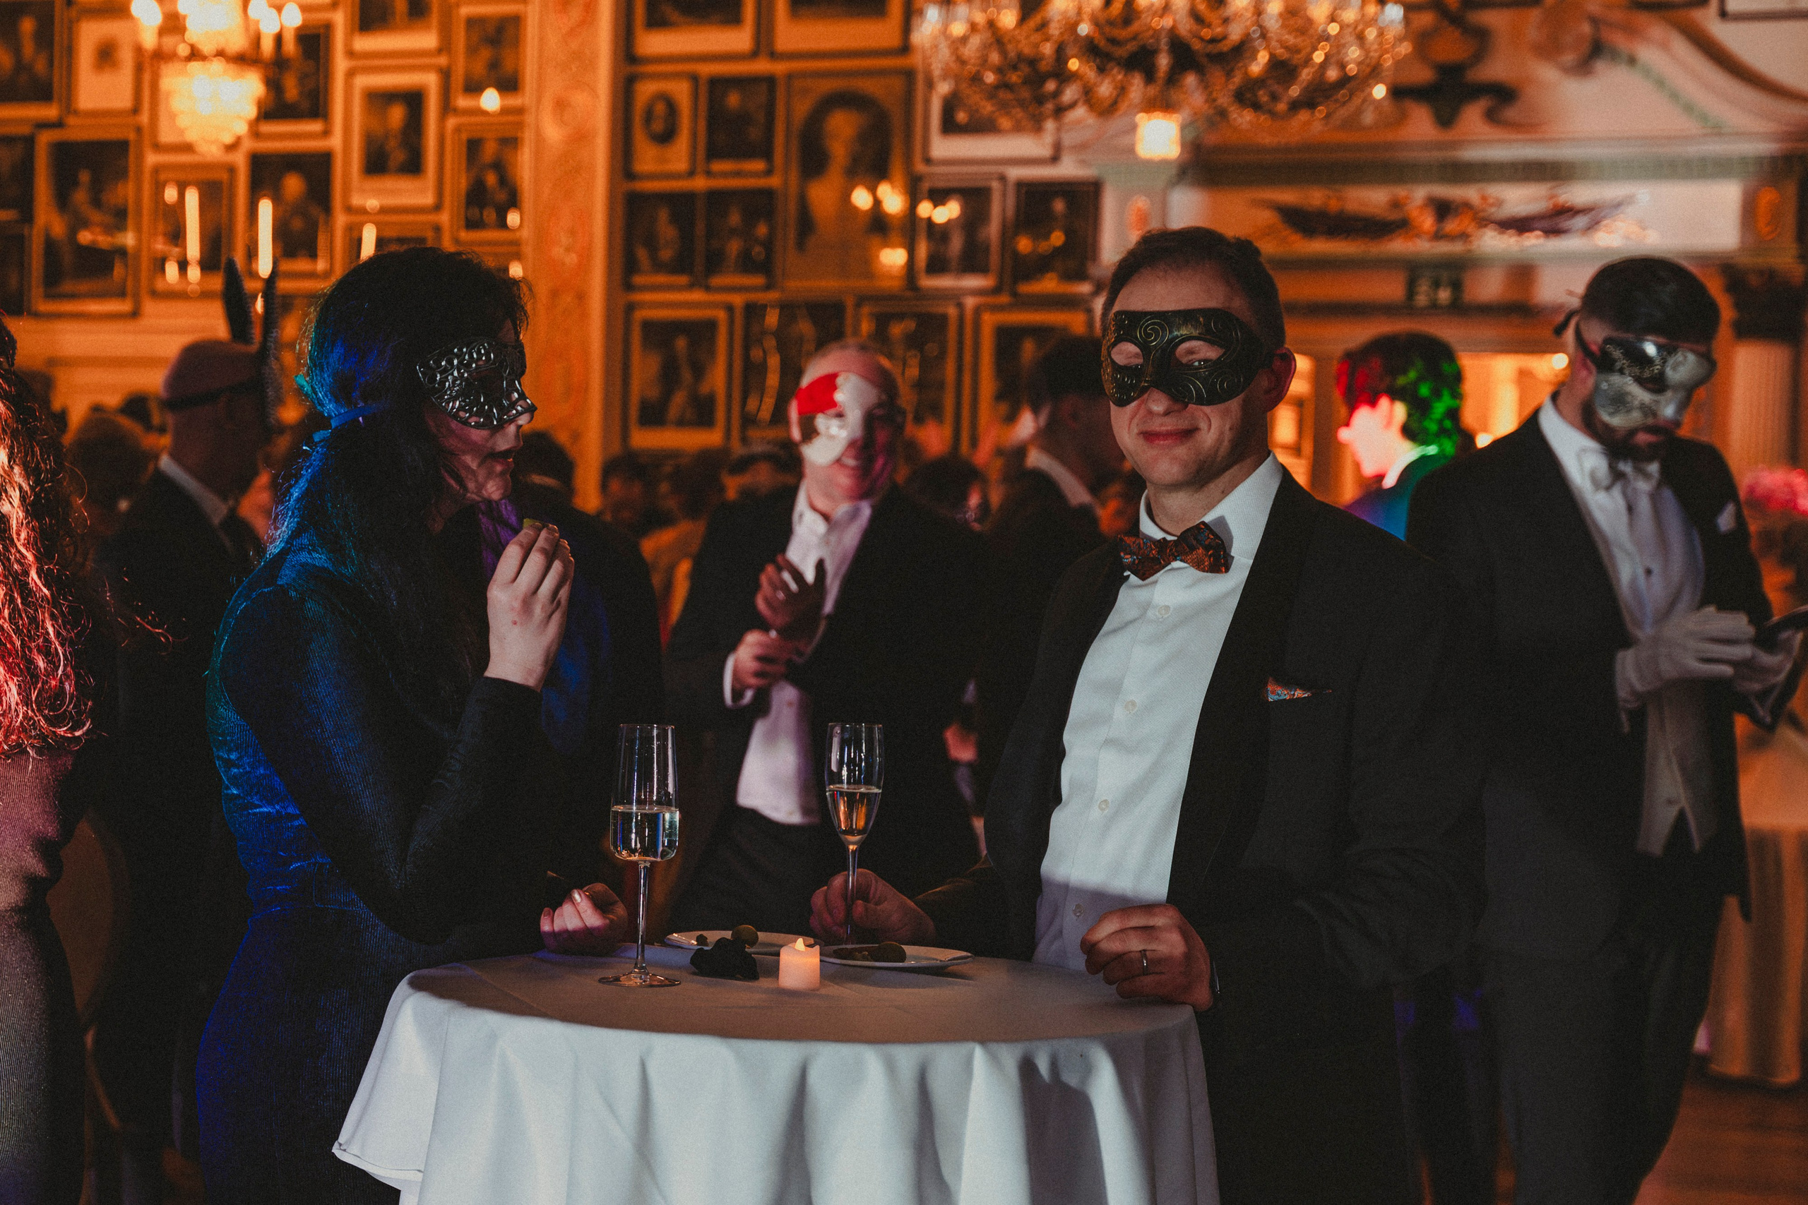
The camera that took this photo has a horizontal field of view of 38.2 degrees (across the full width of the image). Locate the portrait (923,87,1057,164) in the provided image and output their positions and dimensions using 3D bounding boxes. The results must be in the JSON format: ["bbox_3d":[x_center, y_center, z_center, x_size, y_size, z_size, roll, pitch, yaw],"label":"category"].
[{"bbox_3d":[0.365,-2.208,11.101,0.604,0.702,0.040,2,1,18],"label":"portrait"}]

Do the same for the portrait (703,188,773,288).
[{"bbox_3d":[-0.717,-1.571,11.301,0.321,0.443,0.035,2,2,19],"label":"portrait"}]

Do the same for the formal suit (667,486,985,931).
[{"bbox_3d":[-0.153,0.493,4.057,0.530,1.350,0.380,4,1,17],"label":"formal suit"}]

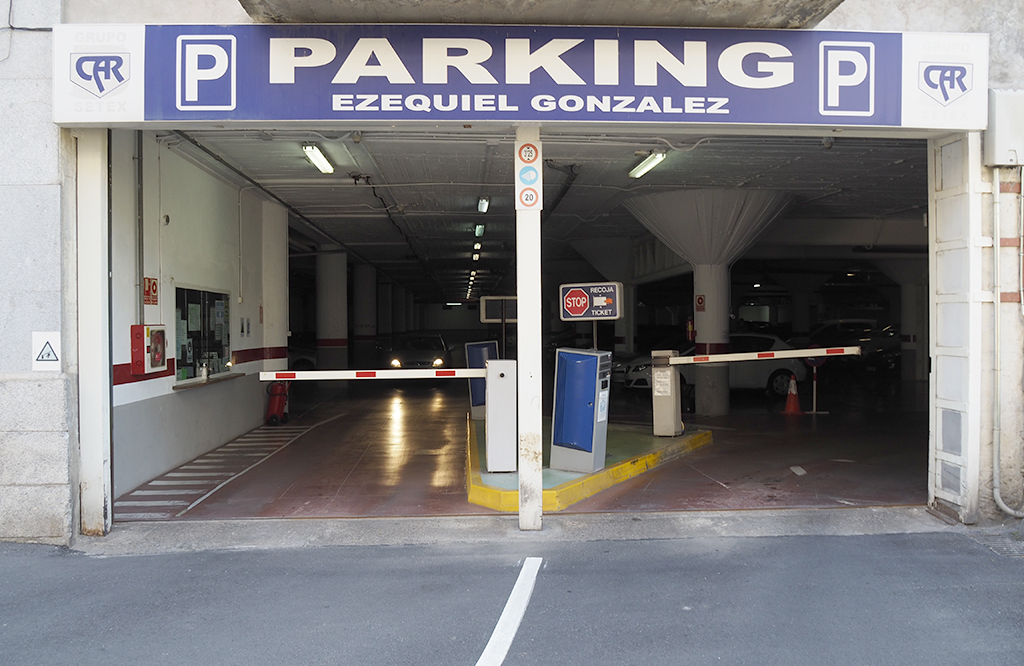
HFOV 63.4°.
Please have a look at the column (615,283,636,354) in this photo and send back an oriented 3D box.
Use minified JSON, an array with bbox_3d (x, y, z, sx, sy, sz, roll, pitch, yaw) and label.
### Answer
[{"bbox_3d":[3.070,0.009,22.300,0.600,2.750,0.600,0,1,-3],"label":"column"}]

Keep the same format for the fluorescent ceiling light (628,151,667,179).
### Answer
[{"bbox_3d":[1.840,-2.286,11.250,0.150,0.110,1.420,0,1,-3],"label":"fluorescent ceiling light"}]

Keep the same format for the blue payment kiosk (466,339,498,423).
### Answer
[{"bbox_3d":[-0.444,0.736,12.900,0.530,1.190,0.330,0,1,-3],"label":"blue payment kiosk"}]

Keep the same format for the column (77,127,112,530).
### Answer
[{"bbox_3d":[-3.290,-0.015,6.550,0.190,3.200,0.180,0,1,-3],"label":"column"}]

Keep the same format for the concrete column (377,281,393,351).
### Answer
[{"bbox_3d":[-5.486,-0.499,35.500,0.740,3.650,0.740,0,1,-3],"label":"concrete column"}]

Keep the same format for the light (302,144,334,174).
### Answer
[{"bbox_3d":[-2.523,-2.258,10.800,0.150,0.110,1.420,0,1,-3],"label":"light"}]

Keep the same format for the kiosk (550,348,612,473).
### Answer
[{"bbox_3d":[0.690,0.773,8.290,0.550,1.190,0.330,0,1,31],"label":"kiosk"}]

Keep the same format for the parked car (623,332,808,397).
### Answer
[{"bbox_3d":[4.390,0.708,18.170,4.080,1.445,1.710,0,1,-10],"label":"parked car"}]

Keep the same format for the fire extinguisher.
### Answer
[{"bbox_3d":[-3.790,1.101,13.500,0.320,0.810,0.320,0,1,19],"label":"fire extinguisher"}]

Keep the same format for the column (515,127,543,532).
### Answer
[{"bbox_3d":[0.141,-0.029,6.680,0.190,3.220,0.190,0,1,-3],"label":"column"}]

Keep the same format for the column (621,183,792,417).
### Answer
[{"bbox_3d":[3.600,-0.457,15.100,3.100,3.850,3.100,0,1,-3],"label":"column"}]

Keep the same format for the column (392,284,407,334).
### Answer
[{"bbox_3d":[-5.824,-0.587,42.500,0.740,3.700,0.740,0,1,-3],"label":"column"}]

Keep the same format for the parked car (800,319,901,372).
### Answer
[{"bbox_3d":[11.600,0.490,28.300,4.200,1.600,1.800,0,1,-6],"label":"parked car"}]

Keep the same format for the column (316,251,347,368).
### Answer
[{"bbox_3d":[-4.710,-0.423,21.700,0.820,3.750,0.820,0,1,-3],"label":"column"}]

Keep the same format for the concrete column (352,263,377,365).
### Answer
[{"bbox_3d":[-4.980,-0.439,28.200,0.750,3.550,0.720,0,1,-3],"label":"concrete column"}]

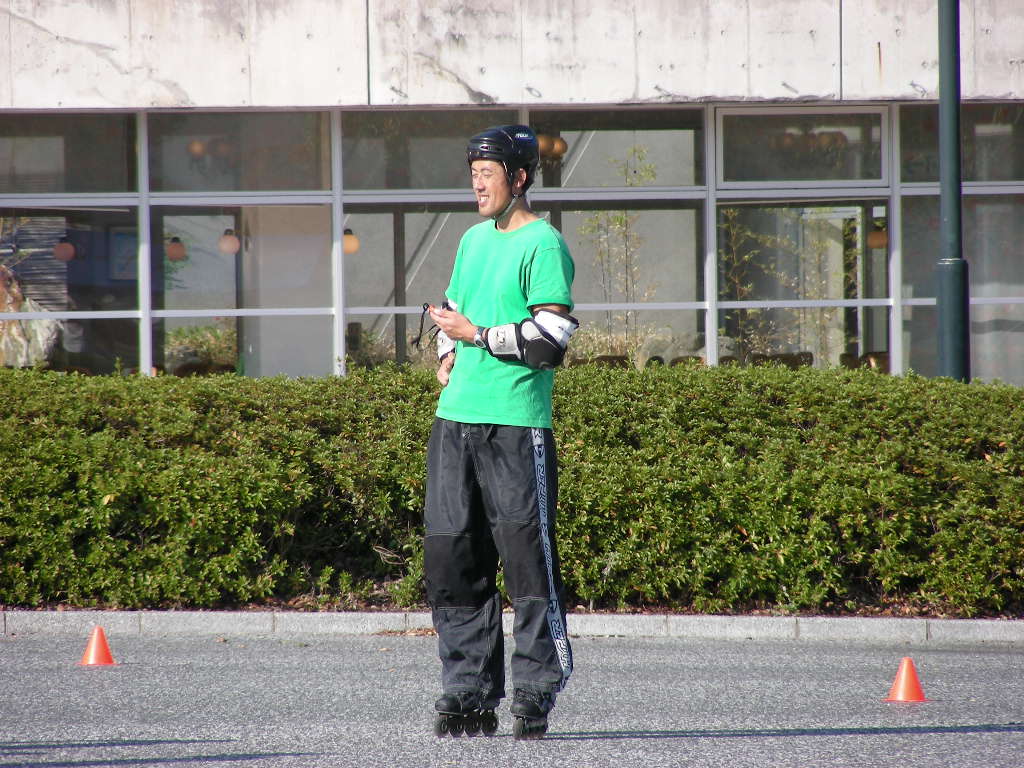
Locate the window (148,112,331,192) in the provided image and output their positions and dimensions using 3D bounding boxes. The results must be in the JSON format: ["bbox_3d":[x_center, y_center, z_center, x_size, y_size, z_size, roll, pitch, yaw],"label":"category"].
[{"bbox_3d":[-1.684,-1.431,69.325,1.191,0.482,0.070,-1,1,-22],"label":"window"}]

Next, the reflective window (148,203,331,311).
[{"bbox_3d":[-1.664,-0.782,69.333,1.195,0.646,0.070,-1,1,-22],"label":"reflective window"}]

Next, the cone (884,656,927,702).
[{"bbox_3d":[1.282,0.962,36.600,0.138,0.145,0.138,-1,1,0],"label":"cone"}]

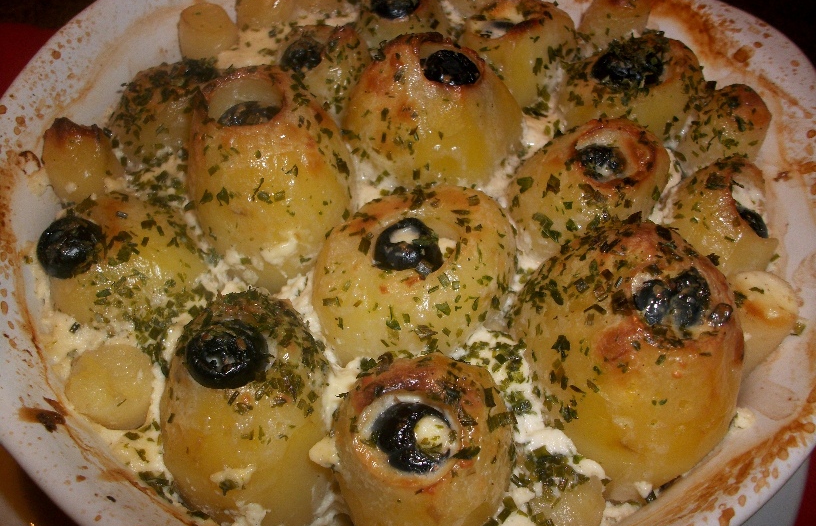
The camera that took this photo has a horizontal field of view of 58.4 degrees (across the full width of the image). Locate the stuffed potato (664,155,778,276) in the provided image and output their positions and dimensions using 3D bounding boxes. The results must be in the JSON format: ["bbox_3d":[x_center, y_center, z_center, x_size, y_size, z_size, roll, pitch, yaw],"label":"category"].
[{"bbox_3d":[0.128,-0.019,0.301,0.043,0.048,0.043,13,50,-15],"label":"stuffed potato"}]

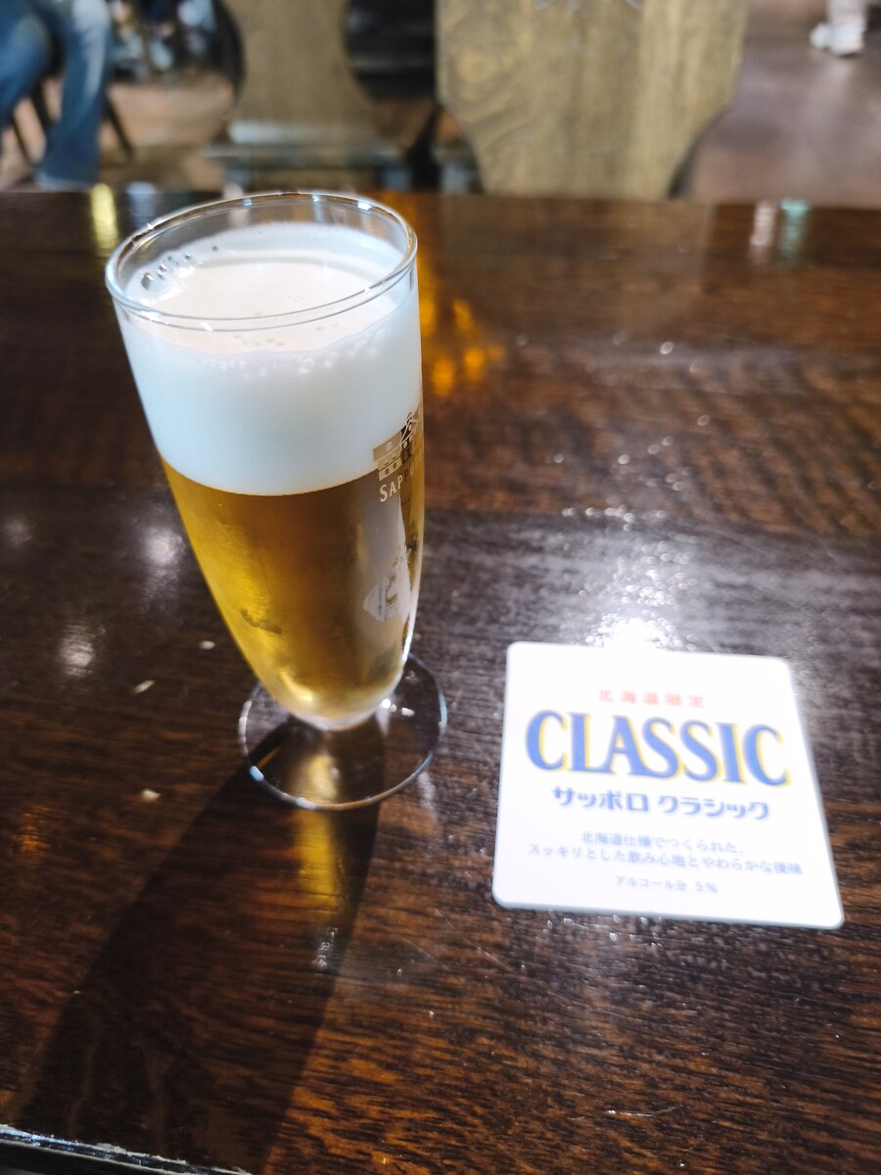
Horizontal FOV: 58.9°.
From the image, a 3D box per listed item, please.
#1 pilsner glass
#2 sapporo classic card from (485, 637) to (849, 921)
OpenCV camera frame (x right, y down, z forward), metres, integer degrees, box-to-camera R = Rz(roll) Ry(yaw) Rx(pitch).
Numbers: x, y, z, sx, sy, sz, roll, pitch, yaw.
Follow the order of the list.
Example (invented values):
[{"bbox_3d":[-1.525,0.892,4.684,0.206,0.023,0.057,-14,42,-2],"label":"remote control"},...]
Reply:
[{"bbox_3d":[-0.032,-0.011,0.201,0.067,0.151,0.067,-1,45,1],"label":"pilsner glass"},{"bbox_3d":[0.066,0.055,0.240,0.093,0.002,0.093,4,45,5],"label":"sapporo classic card"}]

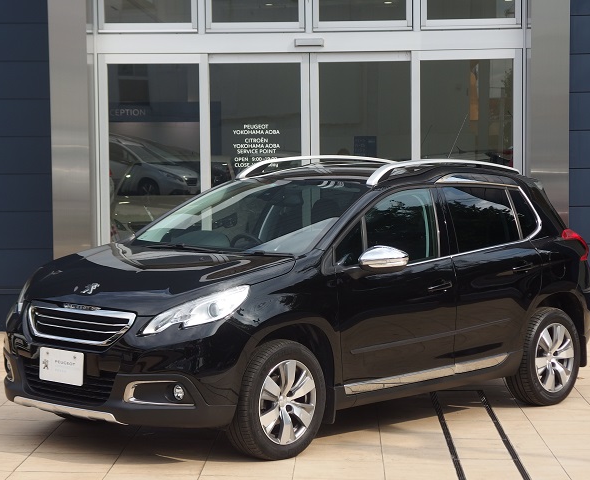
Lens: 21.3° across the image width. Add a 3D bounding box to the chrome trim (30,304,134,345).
[{"bbox_3d":[-1.118,0.434,8.040,0.800,0.170,0.110,3,4,41],"label":"chrome trim"}]

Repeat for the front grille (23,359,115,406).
[{"bbox_3d":[-1.171,0.740,8.046,0.700,0.190,0.100,3,4,41],"label":"front grille"}]

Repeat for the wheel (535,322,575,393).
[{"bbox_3d":[1.585,0.742,10.003,0.180,0.445,0.445,3,4,41],"label":"wheel"}]

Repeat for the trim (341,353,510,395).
[{"bbox_3d":[0.767,0.752,8.913,0.035,0.085,1.540,3,4,41],"label":"trim"}]

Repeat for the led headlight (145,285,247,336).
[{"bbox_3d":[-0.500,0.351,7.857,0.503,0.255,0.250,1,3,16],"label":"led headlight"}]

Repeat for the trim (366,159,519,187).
[{"bbox_3d":[0.922,-0.408,9.497,0.080,0.155,1.520,3,4,41],"label":"trim"}]

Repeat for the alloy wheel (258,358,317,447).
[{"bbox_3d":[-0.085,0.832,8.116,0.155,0.441,0.441,3,4,41],"label":"alloy wheel"}]

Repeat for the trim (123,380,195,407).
[{"bbox_3d":[-0.672,0.751,7.757,0.355,0.125,0.100,1,3,9],"label":"trim"}]

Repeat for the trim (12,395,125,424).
[{"bbox_3d":[-1.179,0.862,8.037,0.850,0.080,0.110,3,4,41],"label":"trim"}]

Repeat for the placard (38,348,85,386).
[{"bbox_3d":[-1.181,0.644,7.982,0.330,0.167,0.018,3,2,41],"label":"placard"}]

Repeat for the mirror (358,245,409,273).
[{"bbox_3d":[0.479,0.100,8.524,0.220,0.145,0.165,3,4,41],"label":"mirror"}]

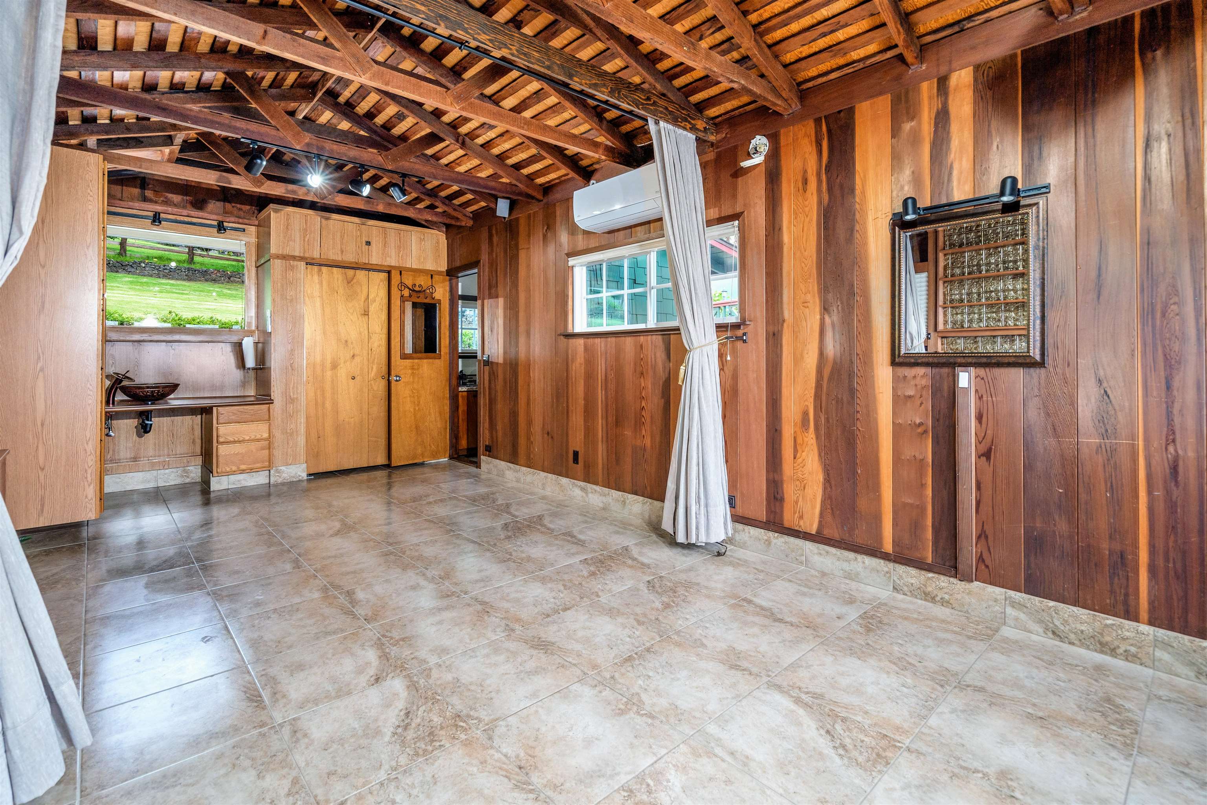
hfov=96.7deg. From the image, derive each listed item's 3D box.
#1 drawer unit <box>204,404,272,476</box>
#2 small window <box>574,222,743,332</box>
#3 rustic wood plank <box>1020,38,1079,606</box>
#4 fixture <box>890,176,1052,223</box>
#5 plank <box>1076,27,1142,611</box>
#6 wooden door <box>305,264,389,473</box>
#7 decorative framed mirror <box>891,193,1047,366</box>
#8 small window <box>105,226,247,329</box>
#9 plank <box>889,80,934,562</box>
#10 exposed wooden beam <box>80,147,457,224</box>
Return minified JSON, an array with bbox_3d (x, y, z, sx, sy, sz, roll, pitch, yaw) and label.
[{"bbox_3d":[-3.397,0.314,4.989,0.436,0.594,0.521,-1,1,-42],"label":"drawer unit"},{"bbox_3d":[0.282,-0.825,3.821,0.090,0.595,1.565,-1,1,-43],"label":"small window"},{"bbox_3d":[1.792,-0.322,2.149,0.022,2.215,0.170,-1,1,-43],"label":"rustic wood plank"},{"bbox_3d":[1.603,-0.926,2.411,0.100,0.110,0.608,-1,1,-42],"label":"fixture"},{"bbox_3d":[1.963,-0.335,2.093,0.025,2.289,0.171,-1,1,-42],"label":"plank"},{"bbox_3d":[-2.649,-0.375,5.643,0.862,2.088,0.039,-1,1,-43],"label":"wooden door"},{"bbox_3d":[1.622,-0.528,2.434,0.040,0.732,0.602,-1,1,-42],"label":"decorative framed mirror"},{"bbox_3d":[-3.900,-1.108,4.913,1.060,0.870,0.070,-1,1,-42],"label":"small window"},{"bbox_3d":[1.498,-0.380,2.609,0.025,2.289,0.174,-1,1,-42],"label":"plank"},{"bbox_3d":[-2.553,-1.781,4.564,3.150,0.105,0.050,-5,6,-42],"label":"exposed wooden beam"}]

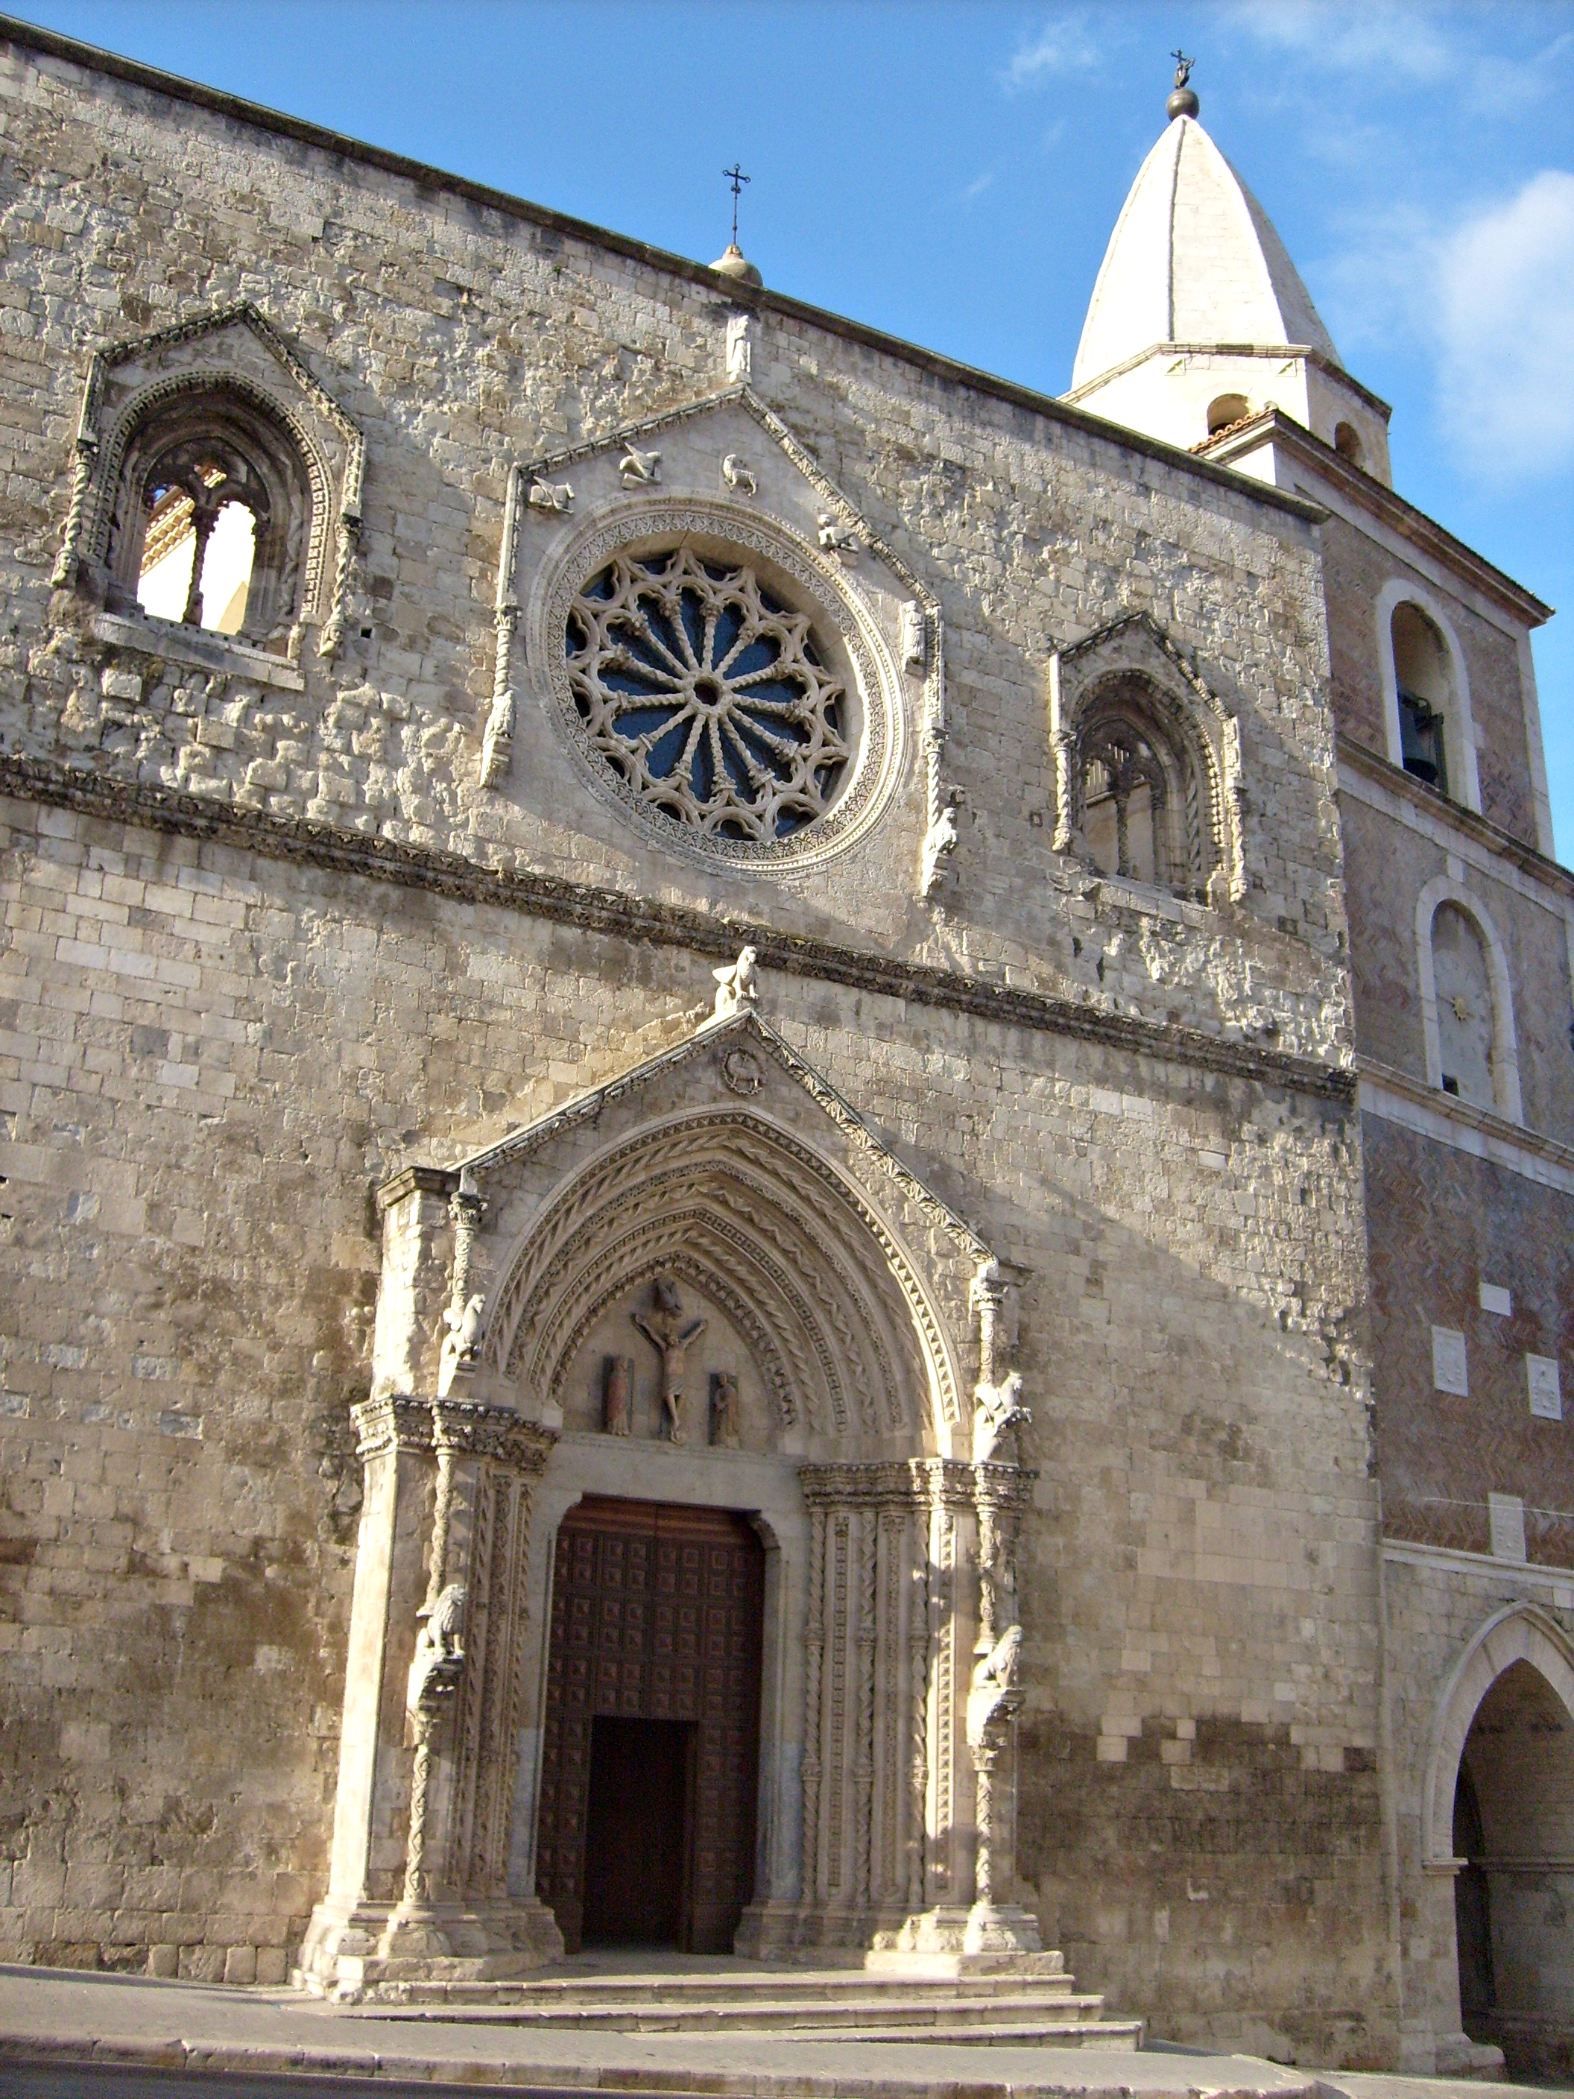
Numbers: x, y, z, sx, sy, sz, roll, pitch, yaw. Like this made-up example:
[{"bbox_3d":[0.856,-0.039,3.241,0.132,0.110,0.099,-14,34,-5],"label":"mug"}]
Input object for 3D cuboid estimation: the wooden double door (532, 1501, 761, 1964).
[{"bbox_3d":[-1.274,6.276,19.860,2.204,4.046,0.186,12,-21,-26],"label":"wooden double door"}]

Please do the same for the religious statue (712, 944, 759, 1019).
[{"bbox_3d":[-0.475,-0.614,21.144,0.372,0.688,0.800,12,-21,-26],"label":"religious statue"}]

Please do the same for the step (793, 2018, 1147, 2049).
[{"bbox_3d":[1.452,8.610,18.434,3.620,0.190,0.600,11,-21,-26],"label":"step"}]

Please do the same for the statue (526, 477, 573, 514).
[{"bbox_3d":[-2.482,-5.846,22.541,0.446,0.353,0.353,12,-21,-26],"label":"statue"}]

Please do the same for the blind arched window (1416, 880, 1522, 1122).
[{"bbox_3d":[9.813,-0.866,30.954,2.650,3.500,0.350,18,-25,-40],"label":"blind arched window"}]

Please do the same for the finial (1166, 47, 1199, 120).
[{"bbox_3d":[7.301,-17.797,39.121,0.620,1.650,0.620,11,-21,-26],"label":"finial"}]

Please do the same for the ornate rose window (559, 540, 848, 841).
[{"bbox_3d":[-0.911,-4.107,24.300,3.700,3.700,0.350,11,-21,-26],"label":"ornate rose window"}]

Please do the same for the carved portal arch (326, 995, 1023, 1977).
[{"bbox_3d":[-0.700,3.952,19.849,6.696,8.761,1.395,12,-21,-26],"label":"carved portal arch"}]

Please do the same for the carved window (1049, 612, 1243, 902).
[{"bbox_3d":[4.490,-3.883,26.813,2.980,3.800,0.500,11,-21,-26],"label":"carved window"}]

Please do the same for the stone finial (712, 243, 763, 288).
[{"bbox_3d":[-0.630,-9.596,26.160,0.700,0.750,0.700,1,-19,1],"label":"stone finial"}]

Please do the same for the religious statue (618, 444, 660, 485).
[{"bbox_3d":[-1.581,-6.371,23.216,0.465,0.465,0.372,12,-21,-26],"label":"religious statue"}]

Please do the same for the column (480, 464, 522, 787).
[{"bbox_3d":[-2.854,-4.458,21.861,0.251,3.664,0.409,12,-21,-26],"label":"column"}]

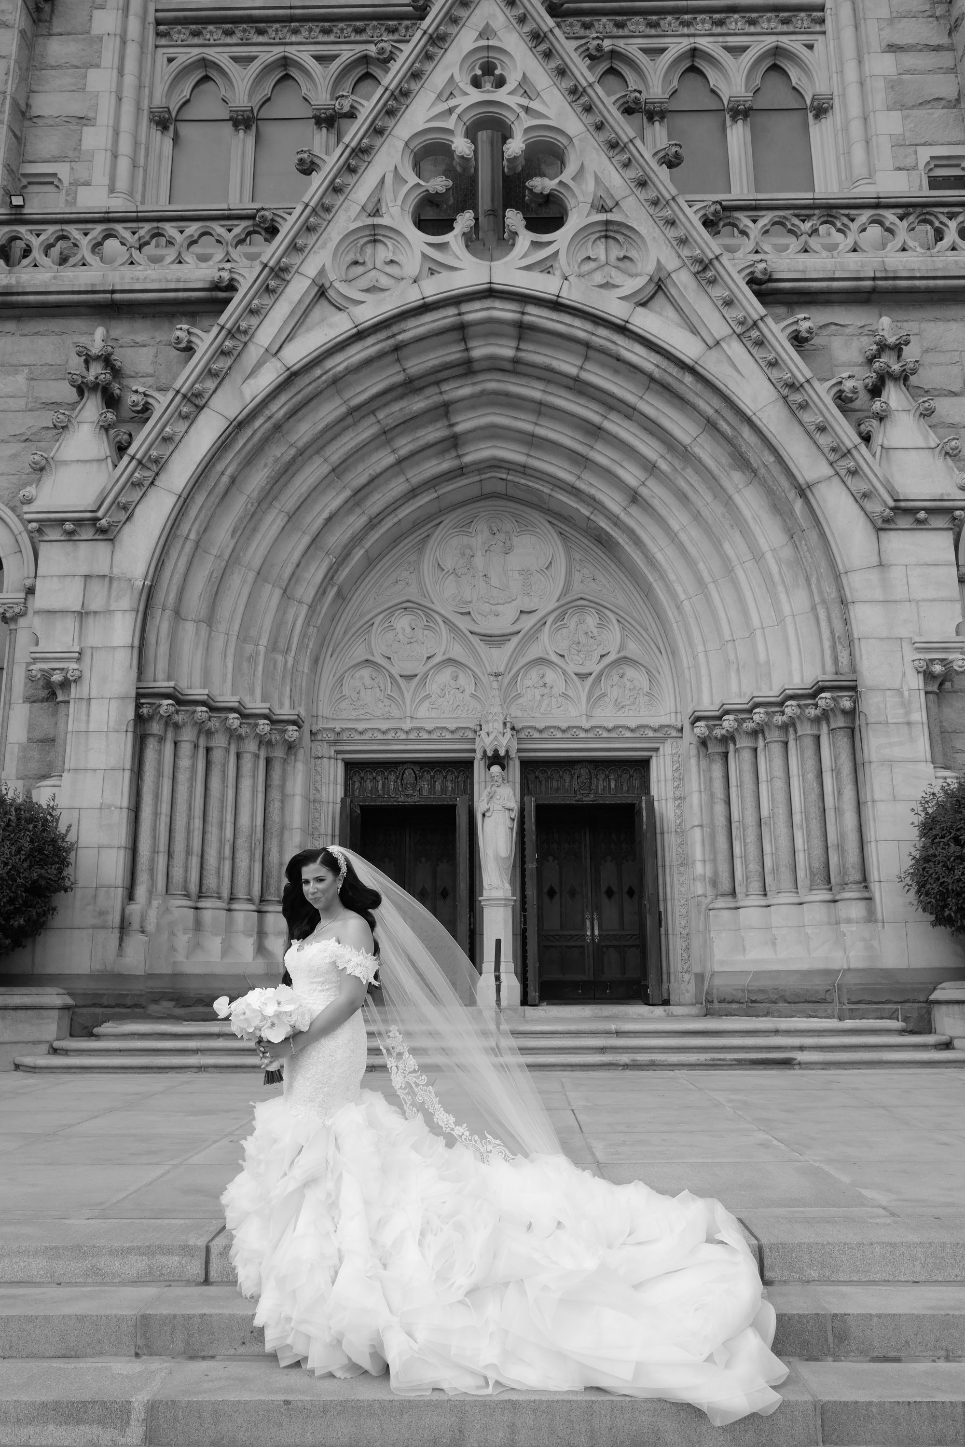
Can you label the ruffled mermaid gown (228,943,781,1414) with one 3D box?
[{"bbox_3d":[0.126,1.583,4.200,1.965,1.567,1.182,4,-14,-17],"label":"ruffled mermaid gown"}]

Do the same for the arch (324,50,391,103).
[{"bbox_3d":[-1.855,-10.212,18.019,1.314,1.095,0.320,-1,-14,1],"label":"arch"}]

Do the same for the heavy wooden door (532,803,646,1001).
[{"bbox_3d":[1.485,2.468,15.696,1.584,2.723,0.120,-1,-14,1],"label":"heavy wooden door"}]

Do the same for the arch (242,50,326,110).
[{"bbox_3d":[-3.162,-10.219,18.046,1.300,1.118,0.320,-1,-14,1],"label":"arch"}]

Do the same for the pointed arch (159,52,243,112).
[{"bbox_3d":[-4.488,-10.194,18.066,1.321,1.120,0.320,-1,-14,1],"label":"pointed arch"}]

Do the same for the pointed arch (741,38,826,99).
[{"bbox_3d":[4.730,-10.292,17.910,1.312,1.131,0.320,-1,-14,1],"label":"pointed arch"}]

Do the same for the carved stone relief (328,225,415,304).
[{"bbox_3d":[-1.483,-6.099,15.098,1.163,1.223,0.200,-1,-14,1],"label":"carved stone relief"}]

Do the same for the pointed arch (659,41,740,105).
[{"bbox_3d":[3.423,-10.268,17.930,1.334,1.132,0.320,-1,-14,1],"label":"pointed arch"}]

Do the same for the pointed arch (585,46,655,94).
[{"bbox_3d":[2.095,-10.254,17.952,1.320,1.112,0.320,-1,-14,1],"label":"pointed arch"}]

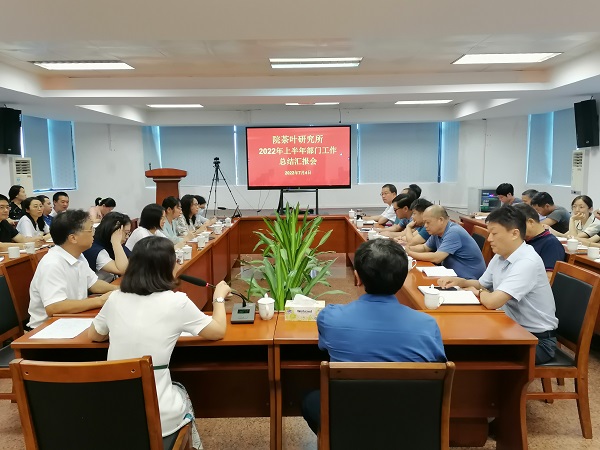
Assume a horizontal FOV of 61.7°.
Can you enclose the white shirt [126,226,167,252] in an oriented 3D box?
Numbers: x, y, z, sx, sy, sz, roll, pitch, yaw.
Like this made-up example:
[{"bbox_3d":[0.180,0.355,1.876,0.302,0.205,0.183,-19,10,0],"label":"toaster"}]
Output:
[{"bbox_3d":[-1.382,0.270,4.598,0.390,0.560,0.440,-1,7,1],"label":"white shirt"}]

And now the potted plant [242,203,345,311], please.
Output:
[{"bbox_3d":[-0.028,0.483,3.690,0.730,1.280,0.730,-1,7,1],"label":"potted plant"}]

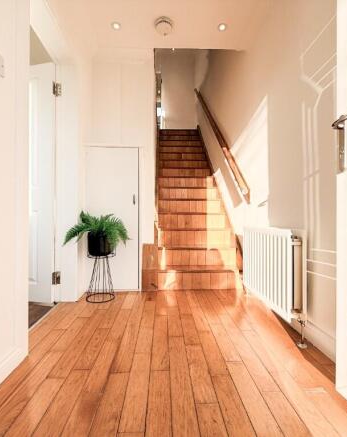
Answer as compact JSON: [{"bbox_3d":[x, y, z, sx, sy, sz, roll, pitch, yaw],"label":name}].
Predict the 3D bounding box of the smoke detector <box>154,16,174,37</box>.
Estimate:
[{"bbox_3d":[-0.079,-1.656,2.037,0.150,0.050,0.150,0,-1,-3],"label":"smoke detector"}]

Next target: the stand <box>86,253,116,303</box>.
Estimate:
[{"bbox_3d":[-0.638,0.486,2.074,0.260,0.430,0.260,0,-1,-3],"label":"stand"}]

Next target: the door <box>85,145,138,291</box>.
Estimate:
[{"bbox_3d":[-0.589,-0.001,2.275,0.515,1.375,0.040,0,-1,-3],"label":"door"}]

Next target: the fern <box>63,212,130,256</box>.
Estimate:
[{"bbox_3d":[-0.639,0.125,2.040,0.510,0.400,0.470,0,-1,-3],"label":"fern"}]

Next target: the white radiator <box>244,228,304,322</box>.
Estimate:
[{"bbox_3d":[0.666,0.325,1.654,0.090,0.500,0.745,0,-1,-3],"label":"white radiator"}]

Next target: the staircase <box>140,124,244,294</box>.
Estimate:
[{"bbox_3d":[0.132,-0.621,3.792,0.960,2.700,3.000,0,-1,-3],"label":"staircase"}]

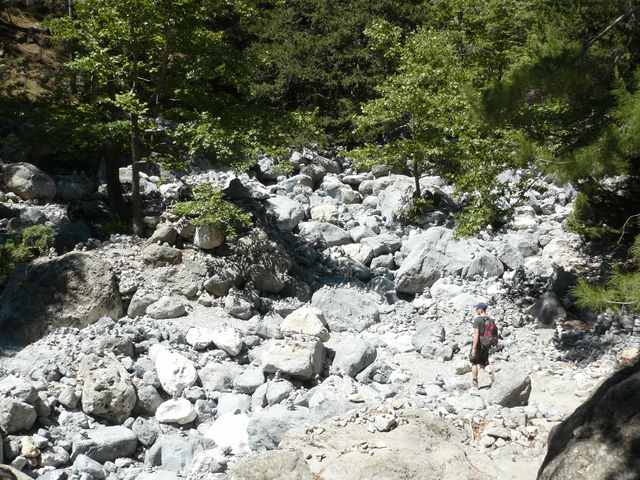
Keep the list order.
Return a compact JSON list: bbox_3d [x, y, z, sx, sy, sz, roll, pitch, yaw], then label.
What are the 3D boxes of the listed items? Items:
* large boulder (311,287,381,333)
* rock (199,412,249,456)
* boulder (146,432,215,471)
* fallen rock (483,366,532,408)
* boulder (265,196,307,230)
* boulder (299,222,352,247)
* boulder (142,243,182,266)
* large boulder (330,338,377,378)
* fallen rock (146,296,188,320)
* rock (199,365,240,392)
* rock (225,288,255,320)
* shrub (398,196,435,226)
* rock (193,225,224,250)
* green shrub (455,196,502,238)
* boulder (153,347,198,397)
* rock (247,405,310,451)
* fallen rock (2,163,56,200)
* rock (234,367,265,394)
[{"bbox_3d":[0.624,1.702,16.300,1.700,1.000,1.350,0,7,0],"label":"large boulder"},{"bbox_3d":[-1.564,3.169,10.900,0.850,0.550,0.850,0,7,0],"label":"rock"},{"bbox_3d":[-2.284,3.464,10.900,1.114,0.560,0.891,-1,6,-12],"label":"boulder"},{"bbox_3d":[3.521,2.770,12.500,0.930,0.650,0.850,0,7,0],"label":"fallen rock"},{"bbox_3d":[-1.183,-0.936,23.500,1.412,1.176,1.271,0,6,0],"label":"boulder"},{"bbox_3d":[0.207,-0.244,25.000,2.028,0.865,1.521,0,6,0],"label":"boulder"},{"bbox_3d":[-4.543,0.447,19.200,1.154,0.555,0.865,-1,6,-13],"label":"boulder"},{"bbox_3d":[0.735,2.599,14.600,1.009,0.857,0.908,0,6,0],"label":"large boulder"},{"bbox_3d":[-3.897,1.739,16.900,1.016,0.510,0.762,-1,6,-13],"label":"fallen rock"},{"bbox_3d":[-2.069,2.851,13.700,0.865,0.557,0.648,0,6,0],"label":"rock"},{"bbox_3d":[-2.056,1.647,17.000,0.766,0.806,0.690,0,6,0],"label":"rock"},{"bbox_3d":[3.596,-1.062,24.800,1.300,1.100,1.200,0,7,0],"label":"shrub"},{"bbox_3d":[-3.317,-0.074,19.800,0.952,0.773,0.857,-1,6,-10],"label":"rock"},{"bbox_3d":[5.477,-0.777,23.000,1.650,1.400,1.500,0,7,0],"label":"green shrub"},{"bbox_3d":[-2.953,2.687,13.600,0.940,1.020,0.799,0,6,0],"label":"boulder"},{"bbox_3d":[-0.680,3.071,10.900,1.050,0.600,0.950,0,7,0],"label":"rock"},{"bbox_3d":[-10.257,-2.065,23.500,1.950,1.300,1.600,0,7,0],"label":"fallen rock"},{"bbox_3d":[-1.440,2.871,13.600,0.613,0.563,0.552,0,6,0],"label":"rock"}]

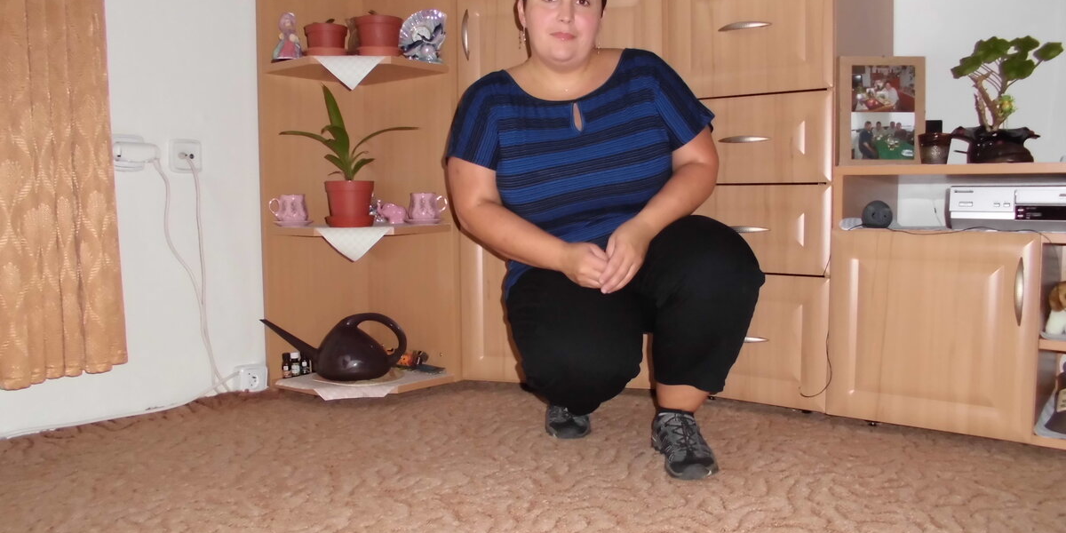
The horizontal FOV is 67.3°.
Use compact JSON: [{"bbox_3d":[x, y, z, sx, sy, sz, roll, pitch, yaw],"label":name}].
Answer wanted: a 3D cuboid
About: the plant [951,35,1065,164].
[{"bbox_3d":[1.006,-0.351,1.702,0.207,0.273,0.200,2,5,30],"label":"plant"}]

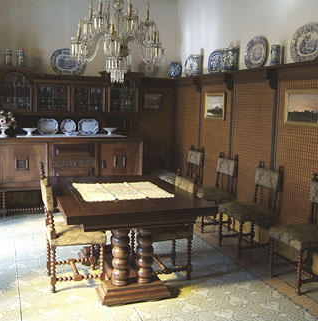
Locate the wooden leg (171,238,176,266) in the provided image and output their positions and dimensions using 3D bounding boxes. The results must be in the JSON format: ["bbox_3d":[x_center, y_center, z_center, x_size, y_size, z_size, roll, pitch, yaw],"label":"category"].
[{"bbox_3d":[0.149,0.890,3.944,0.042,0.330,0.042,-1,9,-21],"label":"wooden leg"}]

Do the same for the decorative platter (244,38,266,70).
[{"bbox_3d":[1.123,-1.242,4.627,0.045,0.365,0.450,11,4,-22],"label":"decorative platter"}]

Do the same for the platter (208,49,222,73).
[{"bbox_3d":[0.742,-1.298,5.271,0.035,0.310,0.350,7,5,-22],"label":"platter"}]

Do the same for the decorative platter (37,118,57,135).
[{"bbox_3d":[-1.647,-0.497,5.937,0.305,0.255,0.035,-1,-6,-18],"label":"decorative platter"}]

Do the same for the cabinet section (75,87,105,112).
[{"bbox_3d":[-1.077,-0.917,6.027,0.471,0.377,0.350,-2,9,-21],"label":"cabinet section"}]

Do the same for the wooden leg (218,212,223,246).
[{"bbox_3d":[0.680,0.754,4.461,0.048,0.410,0.048,-2,8,-21],"label":"wooden leg"}]

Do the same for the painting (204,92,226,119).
[{"bbox_3d":[0.739,-0.732,5.344,0.045,0.350,0.515,-1,8,-21],"label":"painting"}]

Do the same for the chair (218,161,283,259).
[{"bbox_3d":[0.951,0.498,4.231,0.475,0.925,0.405,-1,8,-21],"label":"chair"}]

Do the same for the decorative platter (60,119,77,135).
[{"bbox_3d":[-1.377,-0.512,6.104,0.240,0.240,0.035,-1,-3,-21],"label":"decorative platter"}]

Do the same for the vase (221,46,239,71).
[{"bbox_3d":[0.906,-1.273,5.080,0.175,0.300,0.175,-1,9,-21],"label":"vase"}]

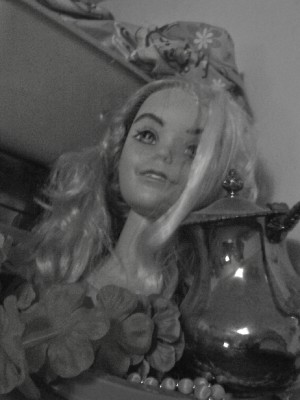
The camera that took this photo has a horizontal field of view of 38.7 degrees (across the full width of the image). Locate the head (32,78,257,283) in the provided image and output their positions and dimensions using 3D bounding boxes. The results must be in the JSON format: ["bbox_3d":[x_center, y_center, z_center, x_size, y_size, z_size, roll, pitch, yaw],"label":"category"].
[{"bbox_3d":[-0.008,-0.019,0.455,0.215,0.228,0.160,14,-12,-13],"label":"head"}]

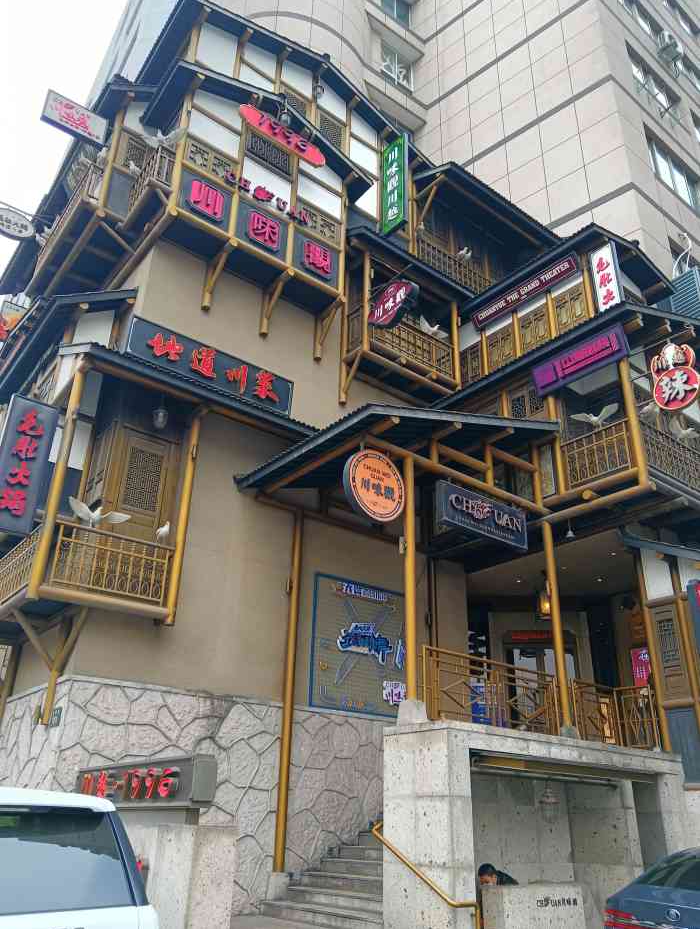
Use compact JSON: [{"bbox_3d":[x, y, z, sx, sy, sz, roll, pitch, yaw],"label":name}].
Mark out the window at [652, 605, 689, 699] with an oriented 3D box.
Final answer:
[{"bbox_3d":[5.024,2.912,11.424,0.071,1.469,0.408,19,-31,-32],"label":"window"}]

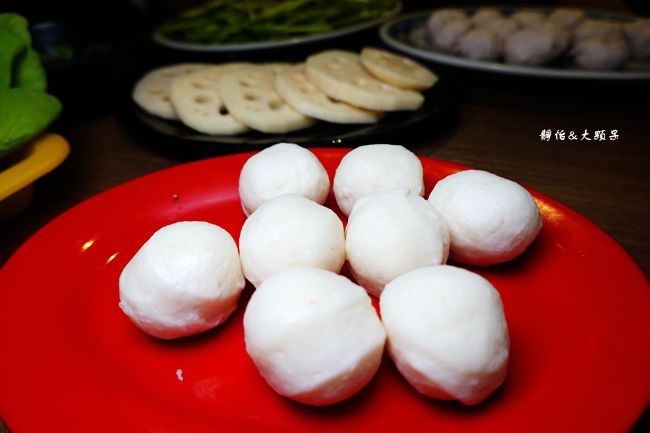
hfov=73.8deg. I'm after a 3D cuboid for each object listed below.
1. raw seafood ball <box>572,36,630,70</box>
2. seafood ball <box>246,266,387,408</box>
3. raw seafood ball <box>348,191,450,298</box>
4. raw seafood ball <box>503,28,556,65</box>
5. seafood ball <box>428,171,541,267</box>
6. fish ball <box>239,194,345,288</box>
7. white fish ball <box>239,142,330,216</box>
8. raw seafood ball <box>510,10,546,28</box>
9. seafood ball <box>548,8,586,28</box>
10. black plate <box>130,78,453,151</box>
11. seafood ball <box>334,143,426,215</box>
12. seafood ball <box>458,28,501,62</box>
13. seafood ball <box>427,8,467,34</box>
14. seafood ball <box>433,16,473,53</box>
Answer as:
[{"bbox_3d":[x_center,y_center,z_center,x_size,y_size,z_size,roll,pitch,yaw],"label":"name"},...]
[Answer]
[{"bbox_3d":[0.234,-0.139,0.368,0.041,0.031,0.039,0,37,0],"label":"raw seafood ball"},{"bbox_3d":[-0.003,0.035,0.130,0.042,0.038,0.042,0,38,0],"label":"seafood ball"},{"bbox_3d":[0.028,0.010,0.169,0.041,0.040,0.041,0,37,0],"label":"raw seafood ball"},{"bbox_3d":[0.182,-0.151,0.385,0.041,0.032,0.039,0,37,0],"label":"raw seafood ball"},{"bbox_3d":[0.064,0.001,0.174,0.042,0.037,0.042,0,38,0],"label":"seafood ball"},{"bbox_3d":[-0.012,0.010,0.163,0.039,0.036,0.039,0,38,0],"label":"fish ball"},{"bbox_3d":[-0.018,-0.013,0.192,0.040,0.037,0.040,0,38,0],"label":"white fish ball"},{"bbox_3d":[0.209,-0.196,0.445,0.037,0.032,0.037,0,37,0],"label":"raw seafood ball"},{"bbox_3d":[0.234,-0.184,0.418,0.037,0.035,0.037,0,38,0],"label":"seafood ball"},{"bbox_3d":[-0.019,-0.072,0.292,0.210,0.023,0.150,-4,38,-6],"label":"black plate"},{"bbox_3d":[0.024,-0.013,0.192,0.040,0.037,0.040,0,38,0],"label":"seafood ball"},{"bbox_3d":[0.140,-0.155,0.390,0.038,0.031,0.037,0,37,0],"label":"seafood ball"},{"bbox_3d":[0.125,-0.197,0.445,0.038,0.033,0.038,0,37,0],"label":"seafood ball"},{"bbox_3d":[0.122,-0.174,0.415,0.037,0.033,0.037,0,37,0],"label":"seafood ball"}]

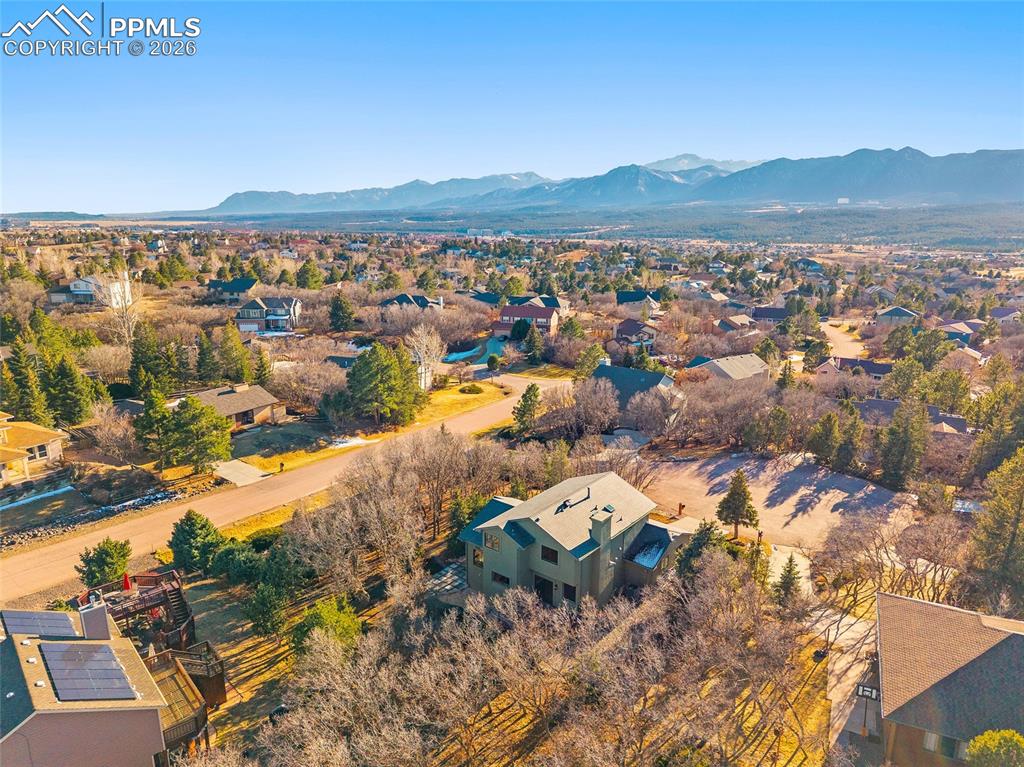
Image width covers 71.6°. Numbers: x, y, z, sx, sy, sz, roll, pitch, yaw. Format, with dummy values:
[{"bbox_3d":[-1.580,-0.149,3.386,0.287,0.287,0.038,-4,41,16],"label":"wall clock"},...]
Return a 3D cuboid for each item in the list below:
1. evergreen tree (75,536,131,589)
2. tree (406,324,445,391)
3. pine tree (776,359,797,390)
[{"bbox_3d":[-33.890,14.790,59.220,4.900,5.200,4.900,-8,16,-31],"label":"evergreen tree"},{"bbox_3d":[-15.760,-4.590,127.100,6.990,11.890,6.990,0,14,0],"label":"tree"},{"bbox_3d":[46.180,-1.370,119.980,3.300,5.150,3.300,5,14,21],"label":"pine tree"}]

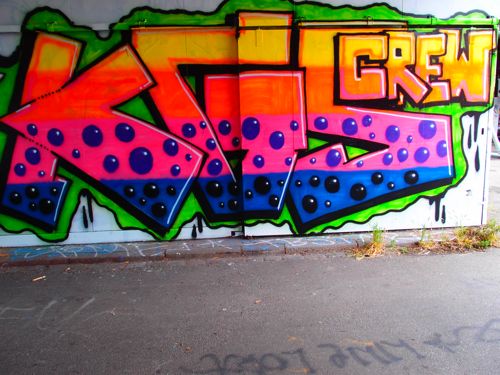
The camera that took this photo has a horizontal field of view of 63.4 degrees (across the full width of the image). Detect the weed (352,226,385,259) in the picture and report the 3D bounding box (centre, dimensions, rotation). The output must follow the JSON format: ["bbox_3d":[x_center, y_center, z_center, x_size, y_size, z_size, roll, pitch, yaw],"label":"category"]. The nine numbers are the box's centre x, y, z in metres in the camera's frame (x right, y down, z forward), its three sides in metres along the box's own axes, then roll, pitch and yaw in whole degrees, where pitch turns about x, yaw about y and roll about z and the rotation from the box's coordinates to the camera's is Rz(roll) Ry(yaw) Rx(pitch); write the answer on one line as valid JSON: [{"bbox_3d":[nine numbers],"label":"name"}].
[{"bbox_3d":[1.430,0.644,4.891,0.340,0.320,0.270,-2,9,-4],"label":"weed"}]

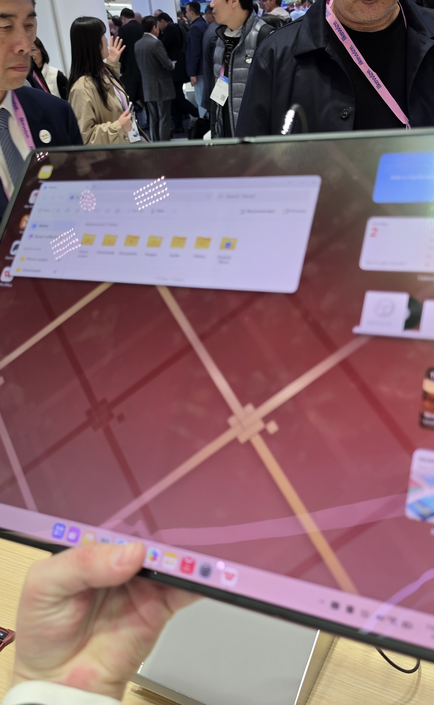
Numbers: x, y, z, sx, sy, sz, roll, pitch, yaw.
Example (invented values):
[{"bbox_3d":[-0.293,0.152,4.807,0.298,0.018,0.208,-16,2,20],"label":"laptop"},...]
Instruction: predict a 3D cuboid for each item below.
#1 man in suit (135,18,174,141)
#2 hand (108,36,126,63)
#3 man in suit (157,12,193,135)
[{"bbox_3d":[-0.782,-3.409,8.075,0.520,1.700,0.420,10,31,28],"label":"man in suit"},{"bbox_3d":[-0.708,-2.131,4.400,0.120,0.165,0.060,4,25,-11],"label":"hand"},{"bbox_3d":[-0.659,-4.271,9.679,0.500,1.740,0.520,0,28,12],"label":"man in suit"}]

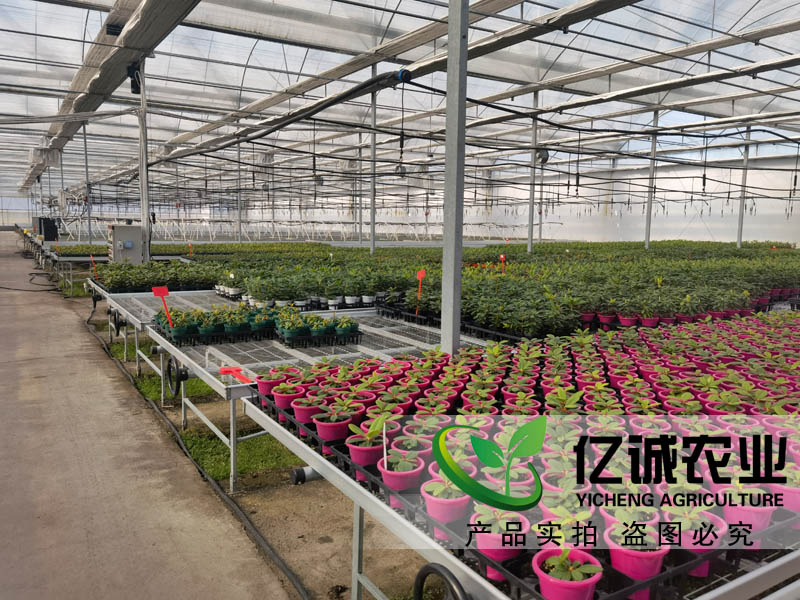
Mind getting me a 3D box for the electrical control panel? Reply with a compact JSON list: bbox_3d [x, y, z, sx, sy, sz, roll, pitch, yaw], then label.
[{"bbox_3d":[-4.270,-0.835,9.750,0.500,0.680,0.260,-3,7,-31],"label":"electrical control panel"}]

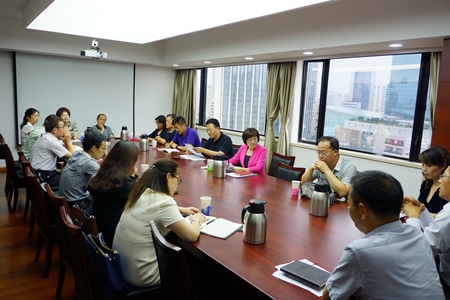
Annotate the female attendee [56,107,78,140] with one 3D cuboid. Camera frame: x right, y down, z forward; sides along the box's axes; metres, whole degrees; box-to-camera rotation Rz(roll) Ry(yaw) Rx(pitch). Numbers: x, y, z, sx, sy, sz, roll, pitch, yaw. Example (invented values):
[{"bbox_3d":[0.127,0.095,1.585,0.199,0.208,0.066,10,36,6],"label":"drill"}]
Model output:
[{"bbox_3d":[-2.753,-0.064,5.904,0.460,1.280,0.750,-4,11,-37],"label":"female attendee"}]

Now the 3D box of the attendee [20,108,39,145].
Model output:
[{"bbox_3d":[-2.894,0.003,5.402,0.660,1.270,0.460,0,9,-16],"label":"attendee"}]

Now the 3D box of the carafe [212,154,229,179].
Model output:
[{"bbox_3d":[-0.034,0.172,3.683,0.180,0.250,0.140,2,8,0],"label":"carafe"}]

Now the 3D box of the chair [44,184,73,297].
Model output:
[{"bbox_3d":[-1.012,0.725,2.588,0.560,0.920,0.450,-5,12,-42],"label":"chair"}]

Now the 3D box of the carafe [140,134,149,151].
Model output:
[{"bbox_3d":[-1.202,-0.110,5.059,0.138,0.244,0.170,2,9,-3],"label":"carafe"}]

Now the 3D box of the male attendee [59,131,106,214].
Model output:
[{"bbox_3d":[-1.227,0.457,3.135,0.660,1.270,0.500,-5,11,-39],"label":"male attendee"}]

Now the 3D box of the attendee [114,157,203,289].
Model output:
[{"bbox_3d":[-0.386,0.654,2.134,0.700,1.230,0.500,-5,12,-40],"label":"attendee"}]

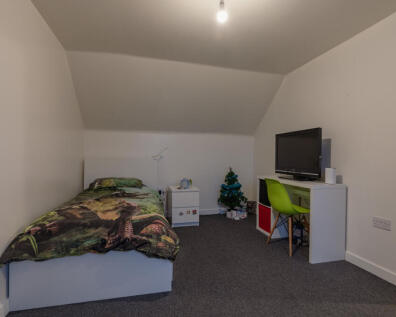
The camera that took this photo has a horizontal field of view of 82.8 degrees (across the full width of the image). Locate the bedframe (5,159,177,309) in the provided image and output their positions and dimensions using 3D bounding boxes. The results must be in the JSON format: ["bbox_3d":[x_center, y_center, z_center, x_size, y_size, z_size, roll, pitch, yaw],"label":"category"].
[{"bbox_3d":[-0.970,0.518,2.598,1.062,0.975,2.049,0,1,-14],"label":"bedframe"}]

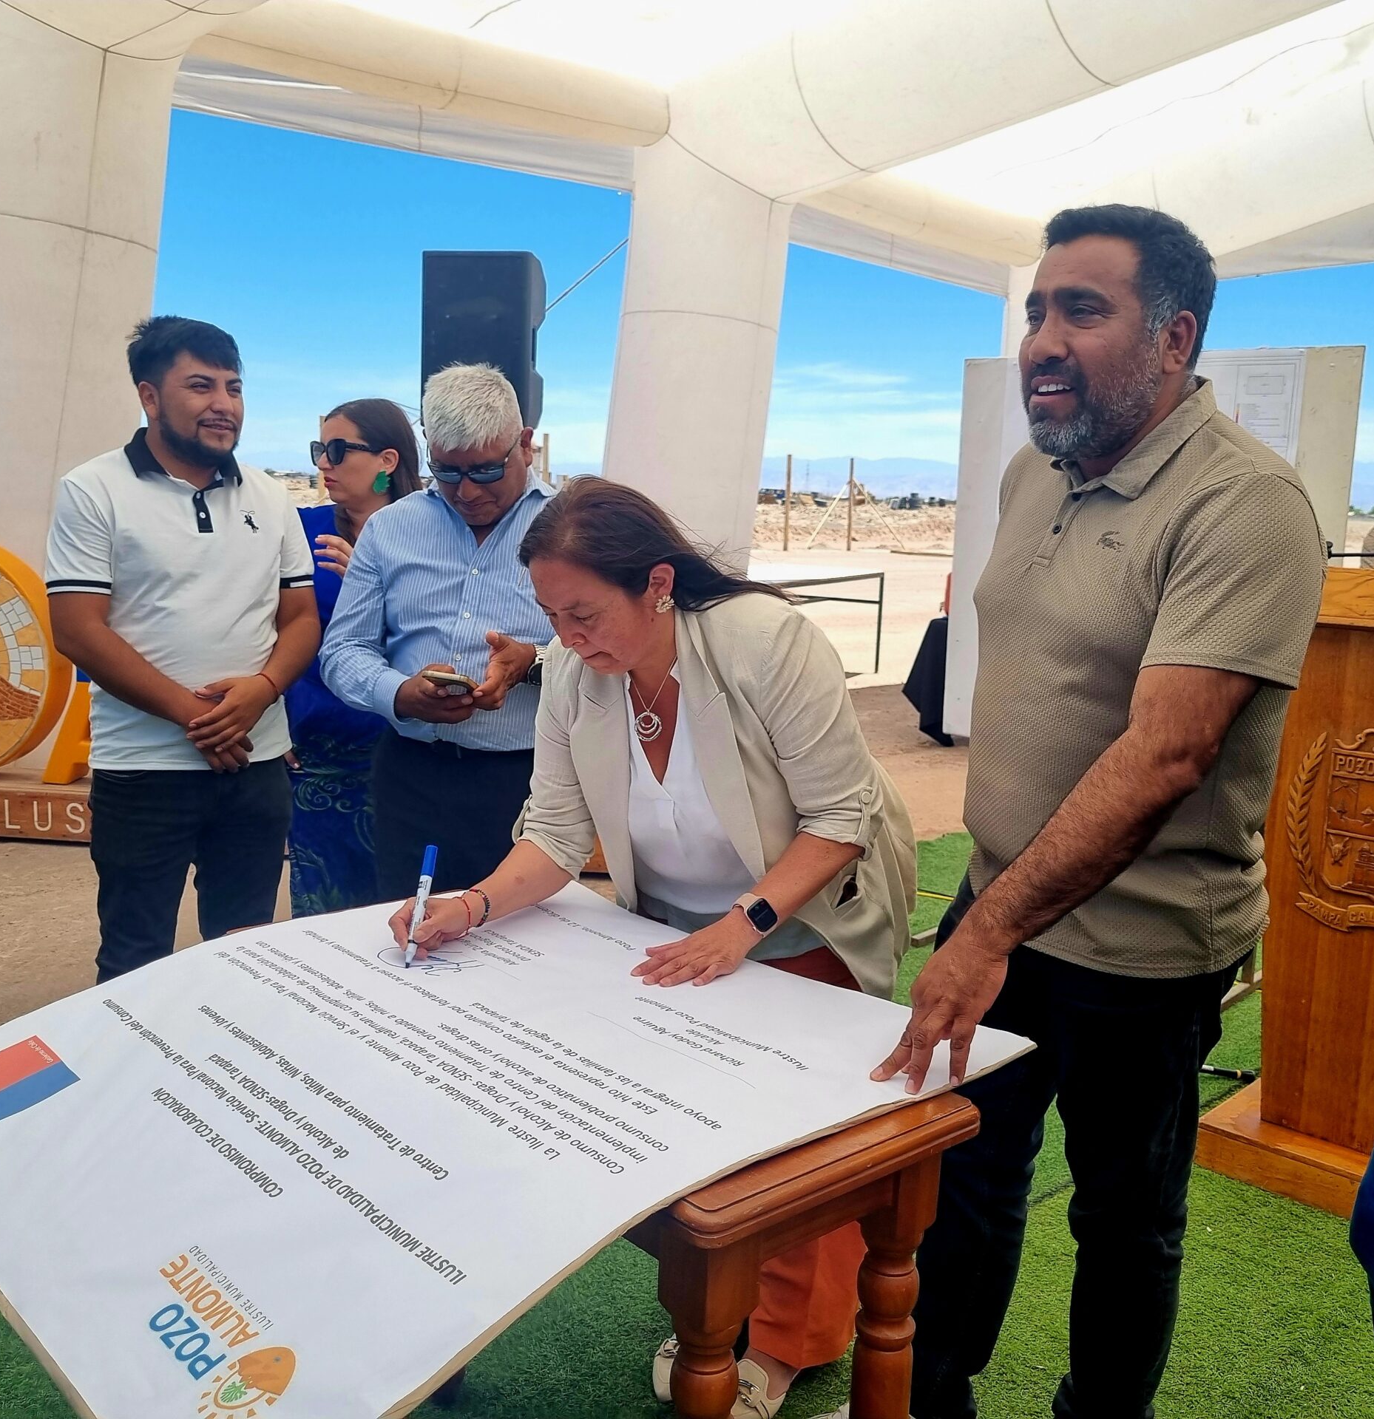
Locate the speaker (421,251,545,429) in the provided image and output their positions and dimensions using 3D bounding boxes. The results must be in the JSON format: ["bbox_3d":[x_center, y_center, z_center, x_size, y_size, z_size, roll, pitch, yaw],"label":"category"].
[{"bbox_3d":[-0.755,-1.379,5.427,0.420,0.661,0.370,3,9,8],"label":"speaker"}]

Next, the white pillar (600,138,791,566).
[{"bbox_3d":[-0.037,-1.781,9.379,1.028,3.495,1.028,11,12,19],"label":"white pillar"}]

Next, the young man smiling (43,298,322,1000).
[{"bbox_3d":[-0.920,0.124,2.653,0.500,1.664,0.320,-4,11,-36],"label":"young man smiling"}]

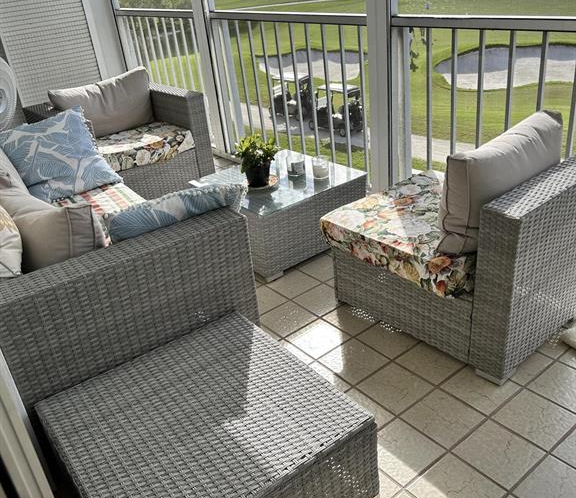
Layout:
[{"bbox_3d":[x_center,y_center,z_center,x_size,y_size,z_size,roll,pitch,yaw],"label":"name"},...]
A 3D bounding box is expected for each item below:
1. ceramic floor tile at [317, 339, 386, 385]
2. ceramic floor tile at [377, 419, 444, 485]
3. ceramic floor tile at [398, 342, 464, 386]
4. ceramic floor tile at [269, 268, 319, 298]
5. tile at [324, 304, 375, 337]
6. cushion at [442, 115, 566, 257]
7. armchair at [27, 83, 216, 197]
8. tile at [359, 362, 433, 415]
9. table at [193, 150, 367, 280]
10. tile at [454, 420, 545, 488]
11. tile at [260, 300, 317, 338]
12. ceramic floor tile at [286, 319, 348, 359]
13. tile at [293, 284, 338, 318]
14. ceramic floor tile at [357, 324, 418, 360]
[{"bbox_3d":[0.254,0.432,2.205,0.196,0.010,0.196,-24,32,-32],"label":"ceramic floor tile"},{"bbox_3d":[0.349,0.625,1.783,0.200,0.010,0.200,-24,32,-32],"label":"ceramic floor tile"},{"bbox_3d":[0.544,0.425,2.166,0.196,0.010,0.196,-24,32,-32],"label":"ceramic floor tile"},{"bbox_3d":[0.029,0.169,2.736,0.200,0.010,0.200,-24,32,-32],"label":"ceramic floor tile"},{"bbox_3d":[0.285,0.298,2.463,0.196,0.010,0.196,-24,32,-32],"label":"tile"},{"bbox_3d":[0.786,-0.233,2.059,0.569,0.387,0.155,-24,32,-32],"label":"cushion"},{"bbox_3d":[-1.131,-0.694,3.955,0.915,0.638,0.820,-24,32,-32],"label":"armchair"},{"bbox_3d":[0.383,0.496,2.056,0.196,0.010,0.196,-24,32,-32],"label":"tile"},{"bbox_3d":[-0.051,-0.215,3.104,0.676,0.353,0.672,-24,32,-32],"label":"table"},{"bbox_3d":[0.631,0.612,1.730,0.197,0.010,0.197,-24,33,-32],"label":"tile"},{"bbox_3d":[-0.003,0.301,2.460,0.197,0.010,0.197,-24,33,-32],"label":"tile"},{"bbox_3d":[0.125,0.366,2.333,0.200,0.010,0.200,-24,32,-32],"label":"ceramic floor tile"},{"bbox_3d":[0.156,0.234,2.612,0.196,0.010,0.196,-24,32,-32],"label":"tile"},{"bbox_3d":[0.412,0.358,2.294,0.200,0.010,0.200,-24,32,-32],"label":"ceramic floor tile"}]

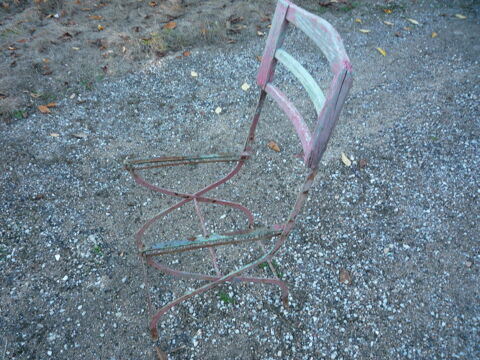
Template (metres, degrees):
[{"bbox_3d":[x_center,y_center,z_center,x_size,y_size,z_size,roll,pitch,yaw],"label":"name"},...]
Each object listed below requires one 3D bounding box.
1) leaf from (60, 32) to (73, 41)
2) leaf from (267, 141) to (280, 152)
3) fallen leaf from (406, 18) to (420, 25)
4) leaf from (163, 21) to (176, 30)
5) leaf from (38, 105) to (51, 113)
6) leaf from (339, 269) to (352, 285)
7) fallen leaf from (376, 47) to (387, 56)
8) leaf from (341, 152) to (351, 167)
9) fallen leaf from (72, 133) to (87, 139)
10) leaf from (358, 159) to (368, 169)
[{"bbox_3d":[-1.190,-0.976,2.854,0.051,0.025,0.088,32,48,25],"label":"leaf"},{"bbox_3d":[0.177,-0.174,2.167,0.039,0.015,0.102,-19,48,-26],"label":"leaf"},{"bbox_3d":[1.538,-1.402,3.690,0.033,0.018,0.129,-30,54,-34],"label":"fallen leaf"},{"bbox_3d":[-0.527,-1.167,3.148,0.038,0.030,0.128,31,48,24],"label":"leaf"},{"bbox_3d":[-1.046,-0.377,2.225,0.092,0.016,0.027,27,46,21],"label":"leaf"},{"bbox_3d":[0.406,0.371,1.603,0.039,0.013,0.074,5,42,-2],"label":"leaf"},{"bbox_3d":[1.078,-0.975,3.160,0.024,0.020,0.139,-6,44,-14],"label":"fallen leaf"},{"bbox_3d":[0.546,-0.107,2.143,0.028,0.016,0.110,-3,43,-11],"label":"leaf"},{"bbox_3d":[-0.806,-0.221,2.089,0.072,0.012,0.021,9,42,2],"label":"fallen leaf"},{"bbox_3d":[0.632,-0.085,2.133,0.037,0.012,0.076,13,43,6],"label":"leaf"}]

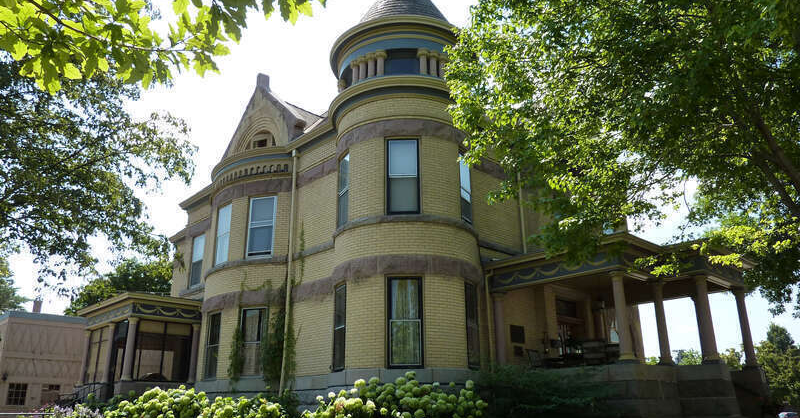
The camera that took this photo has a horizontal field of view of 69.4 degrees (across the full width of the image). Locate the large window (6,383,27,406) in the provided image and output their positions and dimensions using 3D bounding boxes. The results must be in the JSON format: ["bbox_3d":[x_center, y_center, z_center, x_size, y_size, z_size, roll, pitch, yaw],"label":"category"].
[{"bbox_3d":[-20.837,10.082,31.402,0.900,1.100,0.140,17,-26,-41],"label":"large window"}]

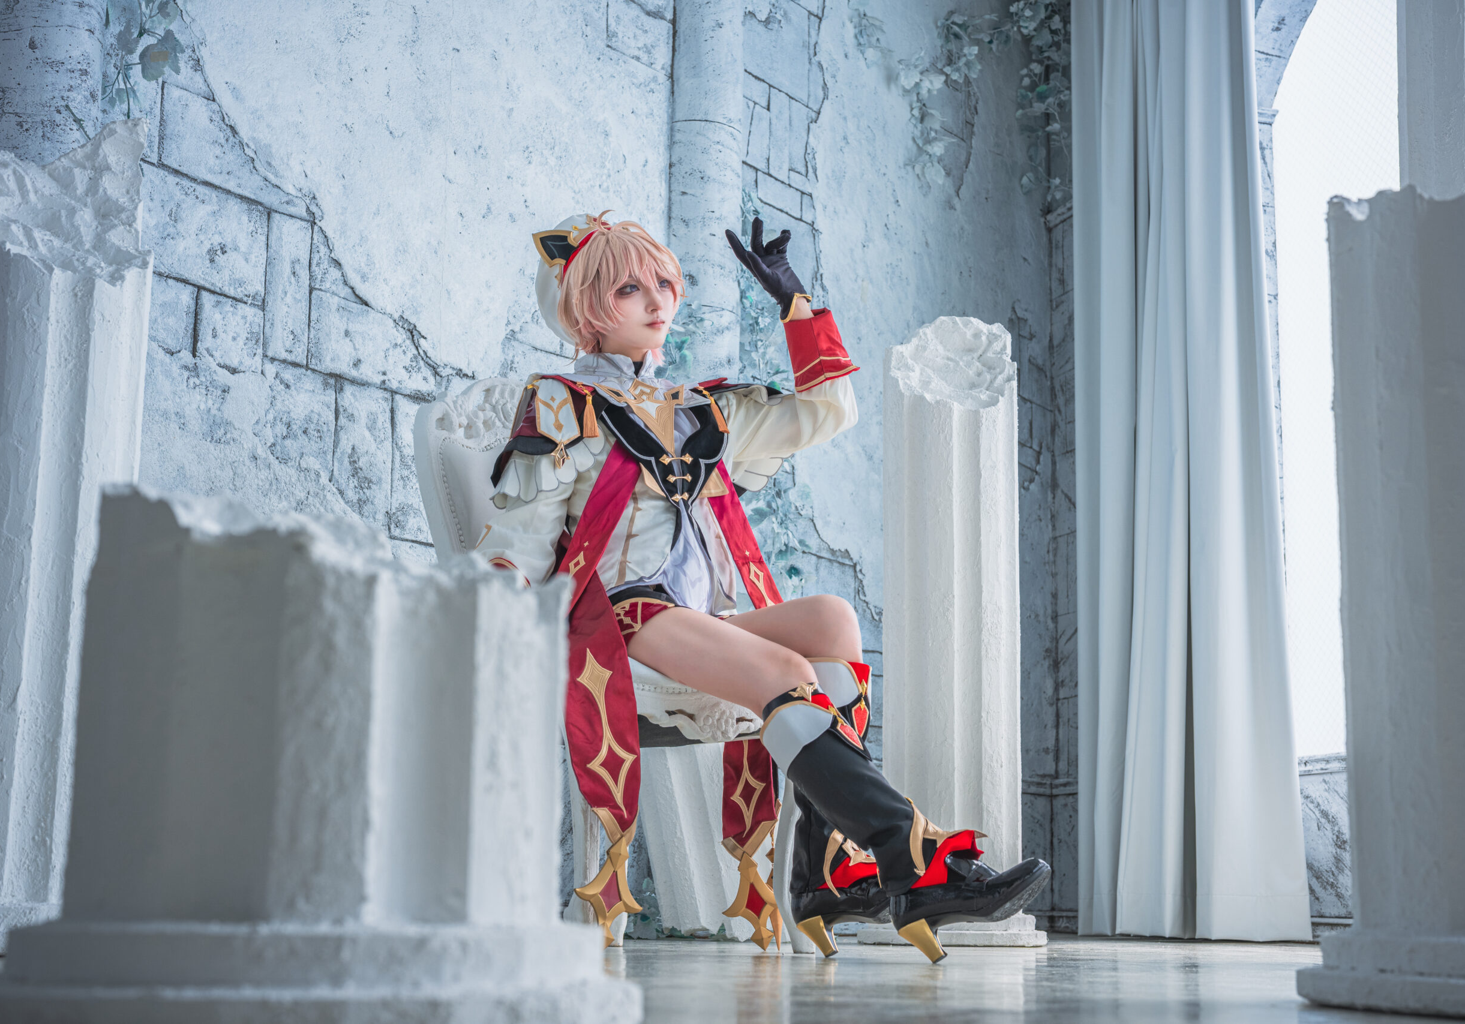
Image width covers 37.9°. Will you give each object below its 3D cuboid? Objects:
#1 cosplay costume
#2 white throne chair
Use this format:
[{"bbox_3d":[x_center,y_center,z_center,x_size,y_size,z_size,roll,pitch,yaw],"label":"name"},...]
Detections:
[{"bbox_3d":[0.115,0.085,3.630,0.690,1.310,1.100,9,-14,-38],"label":"cosplay costume"},{"bbox_3d":[-0.220,0.233,3.820,0.610,1.090,0.650,9,-14,-38],"label":"white throne chair"}]

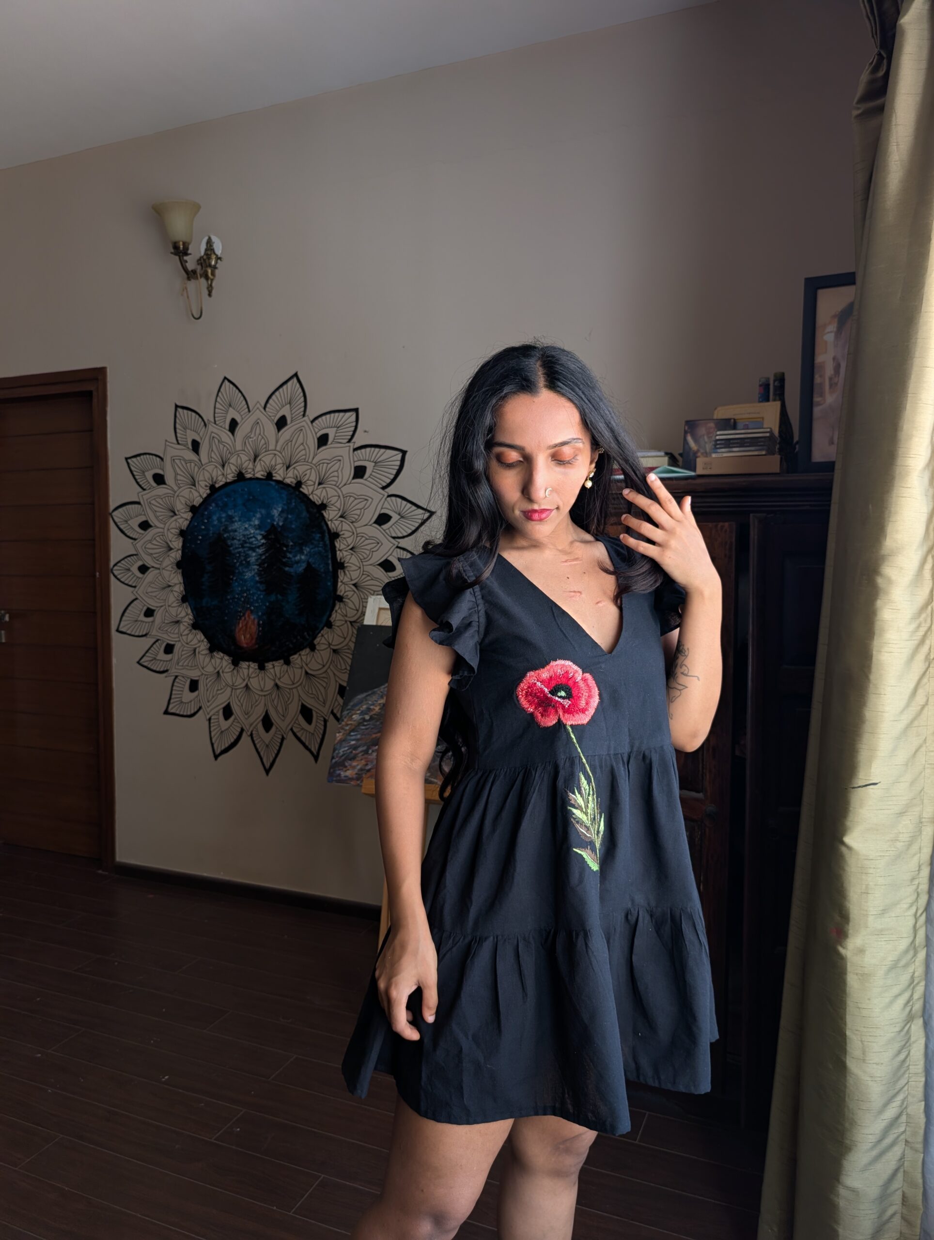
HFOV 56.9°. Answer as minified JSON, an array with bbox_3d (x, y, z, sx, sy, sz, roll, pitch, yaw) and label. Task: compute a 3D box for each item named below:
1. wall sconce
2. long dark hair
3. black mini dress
[{"bbox_3d":[-1.021,-1.298,3.120,0.175,0.375,0.275,2,4,22],"label":"wall sconce"},{"bbox_3d":[0.094,-0.048,1.130,0.305,0.585,0.280,1,3,7],"label":"long dark hair"},{"bbox_3d":[0.090,0.255,1.160,0.510,0.735,0.350,-1,4,-26],"label":"black mini dress"}]

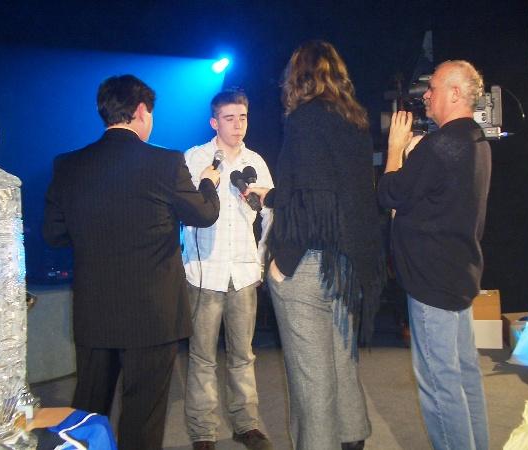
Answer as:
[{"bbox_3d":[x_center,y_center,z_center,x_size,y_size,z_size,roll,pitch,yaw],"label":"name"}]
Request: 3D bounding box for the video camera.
[{"bbox_3d":[0.799,-0.523,2.700,0.510,0.270,0.230,-2,0,10],"label":"video camera"}]

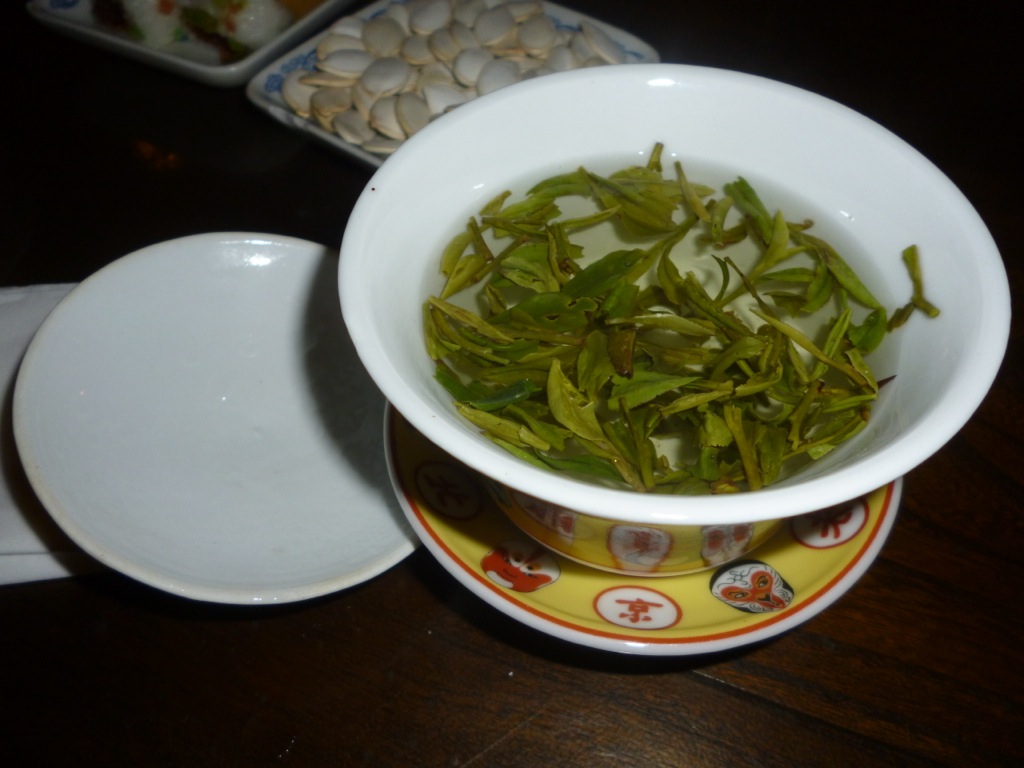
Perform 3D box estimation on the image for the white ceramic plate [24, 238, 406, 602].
[{"bbox_3d":[-0.056,0.008,0.187,0.094,0.021,0.094,10,53,-14],"label":"white ceramic plate"}]

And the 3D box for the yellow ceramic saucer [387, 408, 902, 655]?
[{"bbox_3d":[0.027,0.011,0.183,0.108,0.022,0.108,-3,52,0],"label":"yellow ceramic saucer"}]

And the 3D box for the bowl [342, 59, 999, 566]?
[{"bbox_3d":[0.026,-0.005,0.163,0.108,0.062,0.108,-1,52,2],"label":"bowl"}]

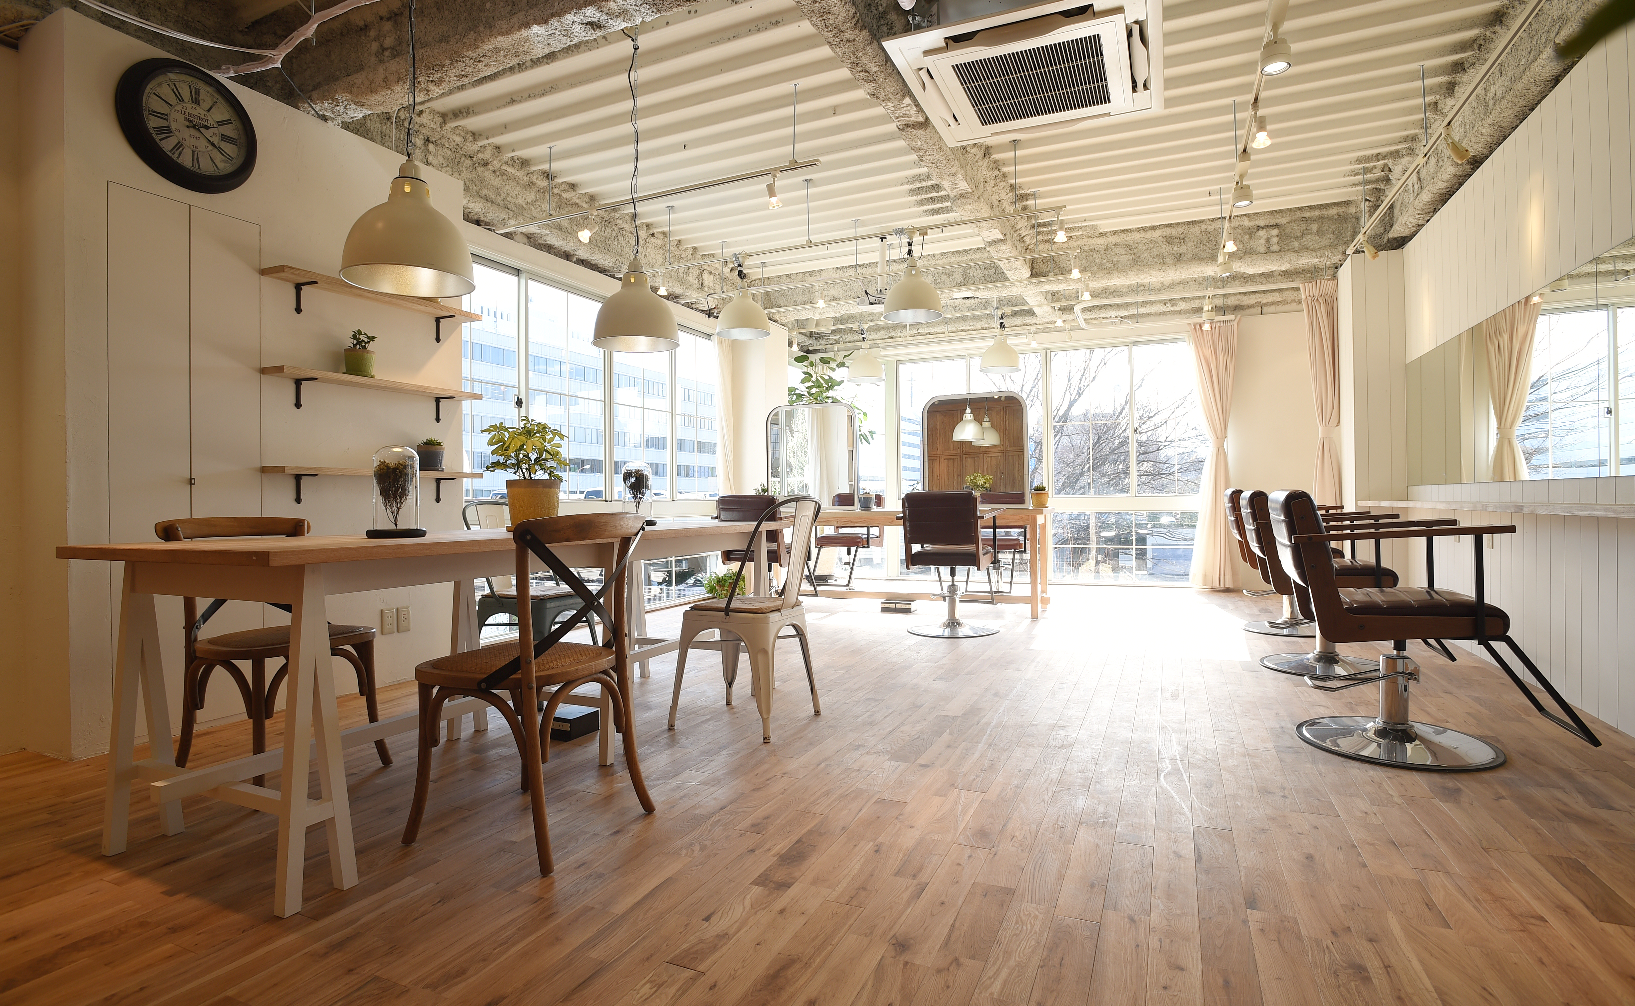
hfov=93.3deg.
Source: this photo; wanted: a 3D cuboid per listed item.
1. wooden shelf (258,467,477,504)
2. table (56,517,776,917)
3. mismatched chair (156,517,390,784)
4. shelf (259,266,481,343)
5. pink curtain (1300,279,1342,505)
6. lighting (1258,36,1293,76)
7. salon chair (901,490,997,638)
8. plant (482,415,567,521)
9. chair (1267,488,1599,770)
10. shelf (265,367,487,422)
[{"bbox_3d":[-1.952,-0.068,3.482,0.152,0.146,0.950,0,0,25],"label":"wooden shelf"},{"bbox_3d":[-0.963,0.469,2.688,0.824,0.750,2.254,0,0,25],"label":"table"},{"bbox_3d":[-1.661,0.440,2.393,0.500,0.815,0.470,0,0,25],"label":"mismatched chair"},{"bbox_3d":[-1.989,-0.873,3.548,0.163,0.153,0.964,0,0,25],"label":"shelf"},{"bbox_3d":[3.851,-0.448,5.910,0.275,2.490,0.170,0,0,25],"label":"pink curtain"},{"bbox_3d":[1.511,-1.470,2.542,0.089,0.087,0.089,0,0,25],"label":"lighting"},{"bbox_3d":[0.892,0.384,4.993,0.610,0.890,0.850,0,0,25],"label":"salon chair"},{"bbox_3d":[-0.987,-0.097,2.610,0.290,0.390,0.295,0,0,25],"label":"plant"},{"bbox_3d":[2.083,0.391,2.689,0.874,0.896,0.634,0,0,25],"label":"chair"},{"bbox_3d":[-1.939,-0.466,3.469,0.158,0.152,0.945,0,0,26],"label":"shelf"}]

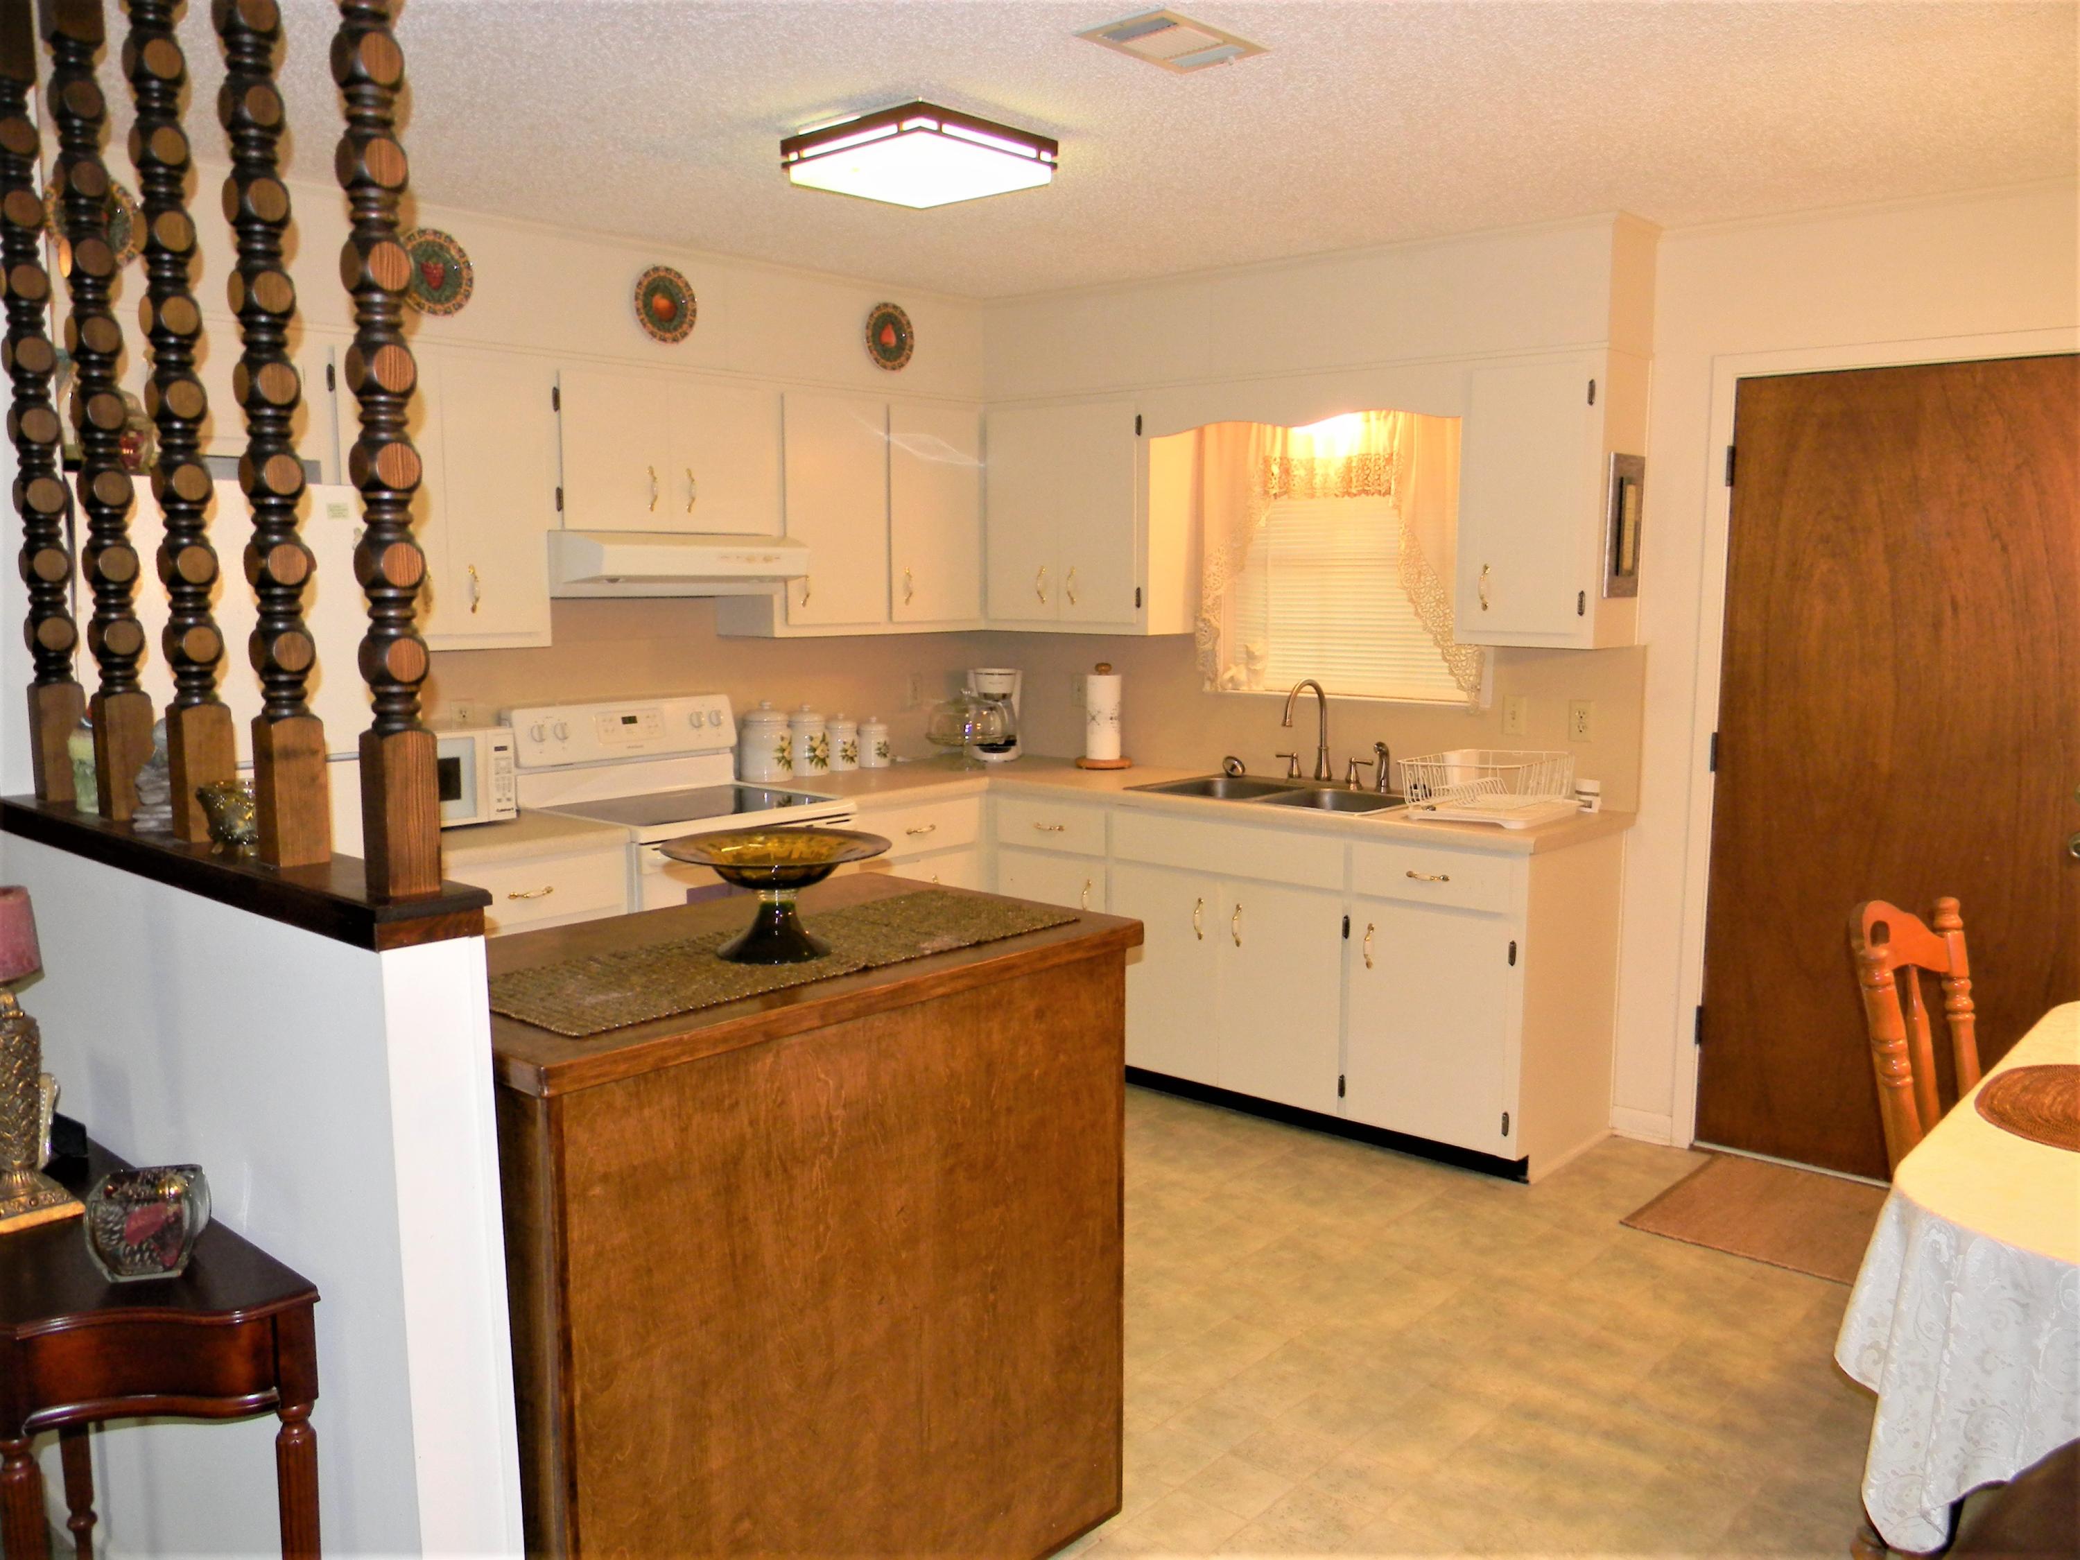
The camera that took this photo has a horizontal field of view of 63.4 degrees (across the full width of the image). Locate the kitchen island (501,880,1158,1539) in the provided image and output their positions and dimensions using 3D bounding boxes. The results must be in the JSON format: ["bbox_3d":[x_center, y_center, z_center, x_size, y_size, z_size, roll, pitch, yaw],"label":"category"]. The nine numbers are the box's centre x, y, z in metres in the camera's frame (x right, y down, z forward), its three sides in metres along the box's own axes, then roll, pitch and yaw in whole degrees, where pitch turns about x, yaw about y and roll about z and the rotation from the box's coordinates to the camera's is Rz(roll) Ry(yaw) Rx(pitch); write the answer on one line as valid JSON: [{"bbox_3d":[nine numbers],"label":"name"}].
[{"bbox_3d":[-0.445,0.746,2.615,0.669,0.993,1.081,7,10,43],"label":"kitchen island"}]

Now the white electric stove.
[{"bbox_3d":[-1.006,0.385,4.835,0.660,1.180,0.760,6,9,41],"label":"white electric stove"}]

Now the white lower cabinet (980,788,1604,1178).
[{"bbox_3d":[0.725,0.506,5.057,1.835,0.890,0.615,6,9,41],"label":"white lower cabinet"}]

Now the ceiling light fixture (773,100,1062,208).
[{"bbox_3d":[-0.247,-1.282,3.473,0.410,0.090,0.410,6,9,41],"label":"ceiling light fixture"}]

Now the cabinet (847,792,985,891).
[{"bbox_3d":[-0.577,0.466,5.354,0.615,0.869,0.590,6,9,41],"label":"cabinet"}]

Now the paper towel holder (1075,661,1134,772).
[{"bbox_3d":[0.221,-0.212,5.623,0.192,0.345,0.192,0,7,0],"label":"paper towel holder"}]

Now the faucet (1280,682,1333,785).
[{"bbox_3d":[0.814,-0.140,5.089,0.055,0.325,0.260,6,9,41],"label":"faucet"}]

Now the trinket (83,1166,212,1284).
[{"bbox_3d":[-1.053,0.520,2.001,0.117,0.114,0.090,-2,7,-14],"label":"trinket"}]

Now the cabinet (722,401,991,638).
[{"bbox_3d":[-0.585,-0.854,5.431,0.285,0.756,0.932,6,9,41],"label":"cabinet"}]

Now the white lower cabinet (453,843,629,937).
[{"bbox_3d":[-1.473,0.592,4.340,0.615,0.869,0.570,6,9,41],"label":"white lower cabinet"}]

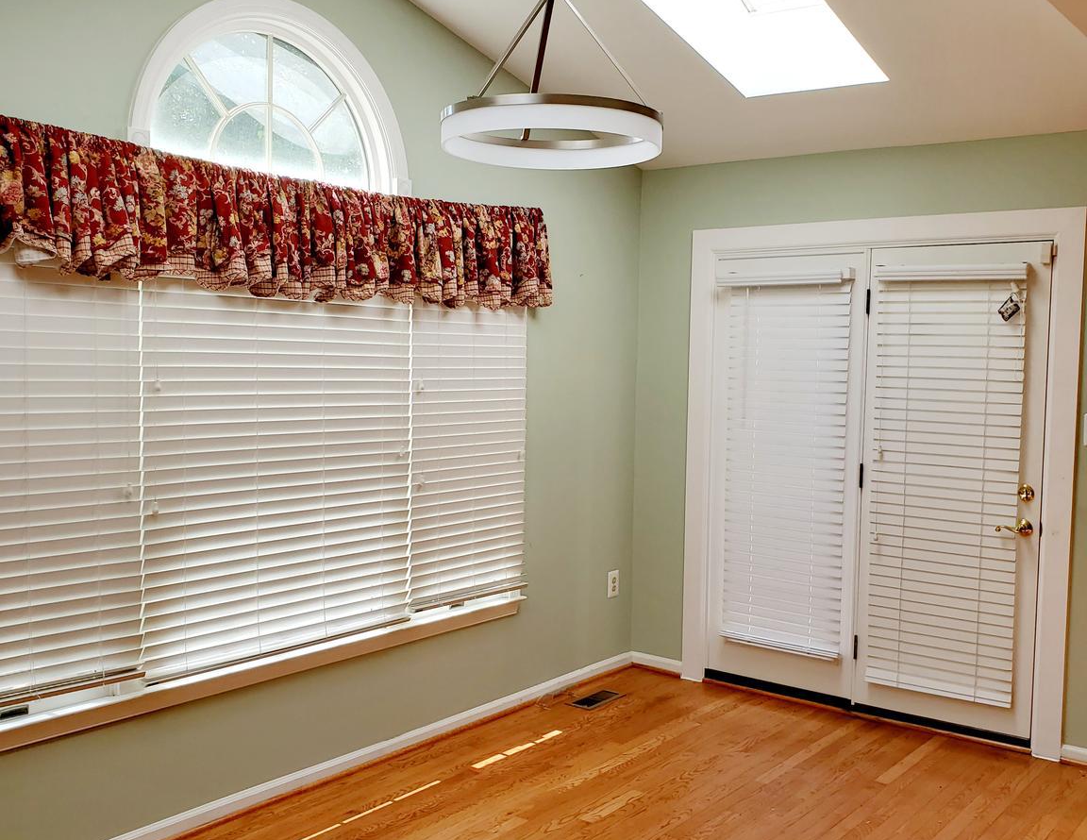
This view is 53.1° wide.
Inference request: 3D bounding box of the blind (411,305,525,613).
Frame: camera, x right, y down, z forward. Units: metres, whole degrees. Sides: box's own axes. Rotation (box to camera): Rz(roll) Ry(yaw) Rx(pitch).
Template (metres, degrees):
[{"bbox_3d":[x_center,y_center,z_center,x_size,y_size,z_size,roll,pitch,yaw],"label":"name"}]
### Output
[{"bbox_3d":[-0.301,0.033,4.379,0.060,1.395,0.670,4,5,39],"label":"blind"}]

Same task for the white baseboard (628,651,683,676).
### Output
[{"bbox_3d":[0.553,1.199,5.359,0.290,0.080,0.020,4,5,39],"label":"white baseboard"}]

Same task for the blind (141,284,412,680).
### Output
[{"bbox_3d":[-0.864,0.081,3.695,0.060,1.420,1.103,4,5,39],"label":"blind"}]

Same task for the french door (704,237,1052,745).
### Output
[{"bbox_3d":[1.353,0.264,4.681,1.497,2.010,0.100,4,5,39],"label":"french door"}]

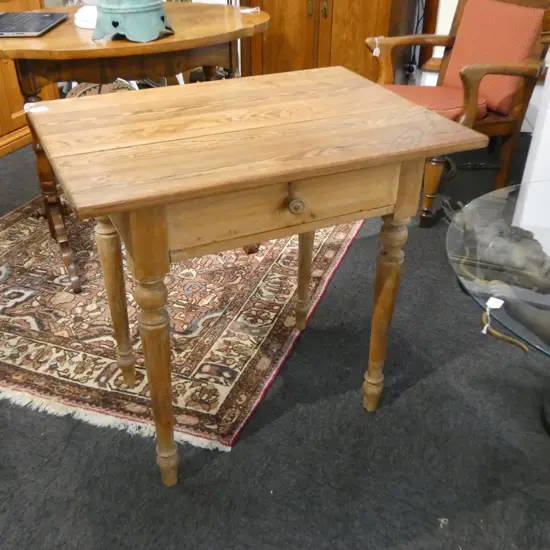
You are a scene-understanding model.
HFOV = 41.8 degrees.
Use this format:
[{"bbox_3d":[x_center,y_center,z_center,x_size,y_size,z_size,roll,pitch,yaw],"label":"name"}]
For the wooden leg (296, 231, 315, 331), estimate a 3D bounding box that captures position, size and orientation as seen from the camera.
[{"bbox_3d":[0.089,-0.080,2.093,0.064,0.589,0.064,-13,34,-21],"label":"wooden leg"}]

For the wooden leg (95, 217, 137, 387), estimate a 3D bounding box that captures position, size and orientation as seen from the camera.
[{"bbox_3d":[-0.413,0.049,1.872,0.064,0.590,0.064,-13,32,-21],"label":"wooden leg"}]

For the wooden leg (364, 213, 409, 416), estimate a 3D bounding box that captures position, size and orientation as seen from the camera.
[{"bbox_3d":[0.266,0.113,1.769,0.064,0.590,0.064,1,32,0],"label":"wooden leg"}]

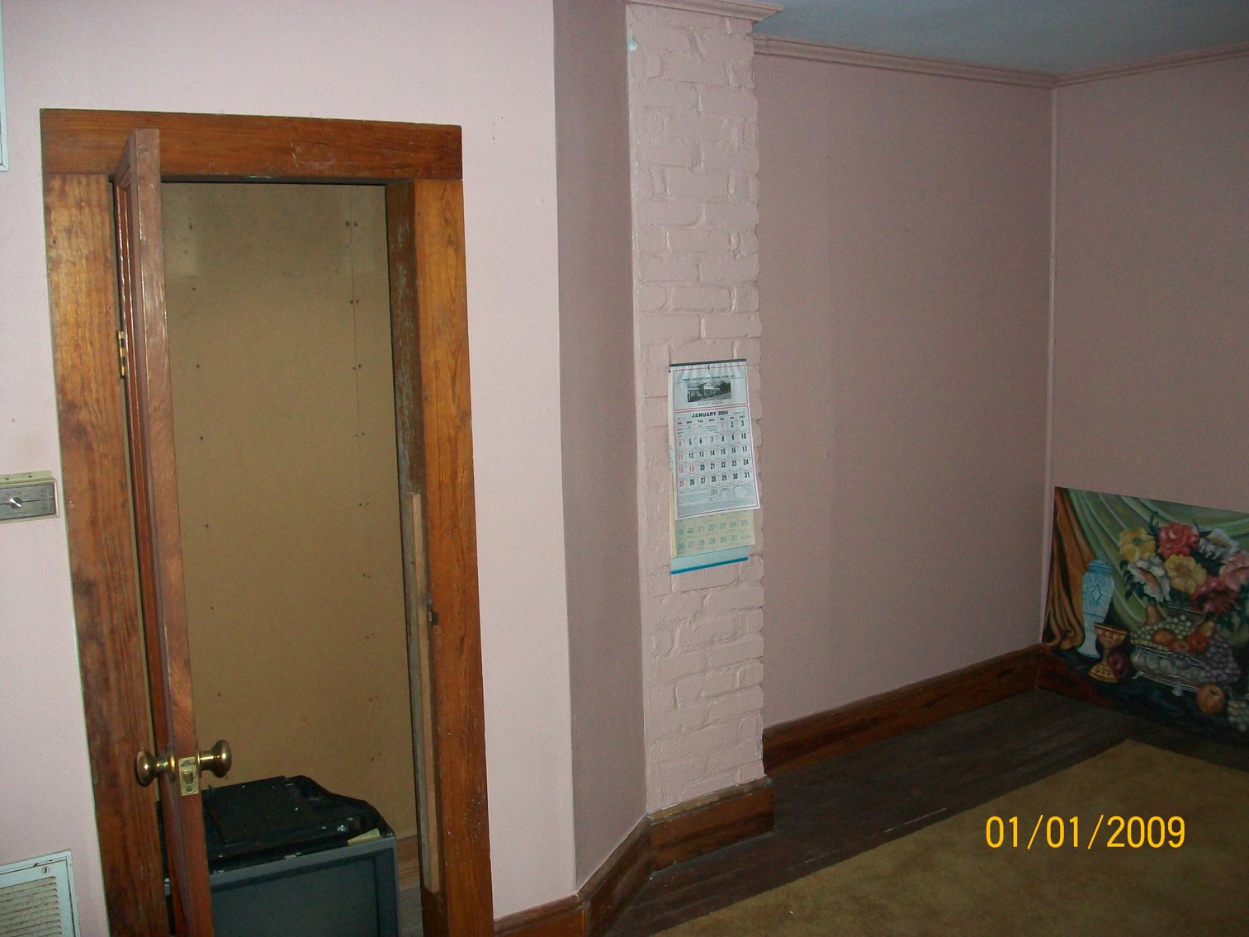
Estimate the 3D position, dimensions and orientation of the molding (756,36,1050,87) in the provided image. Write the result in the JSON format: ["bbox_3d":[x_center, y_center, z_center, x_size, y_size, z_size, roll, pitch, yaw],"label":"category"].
[{"bbox_3d":[0.965,-1.380,4.165,1.700,0.053,0.055,-7,11,-34],"label":"molding"}]

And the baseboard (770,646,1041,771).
[{"bbox_3d":[1.000,0.900,4.535,1.700,0.160,0.026,-7,11,-34],"label":"baseboard"}]

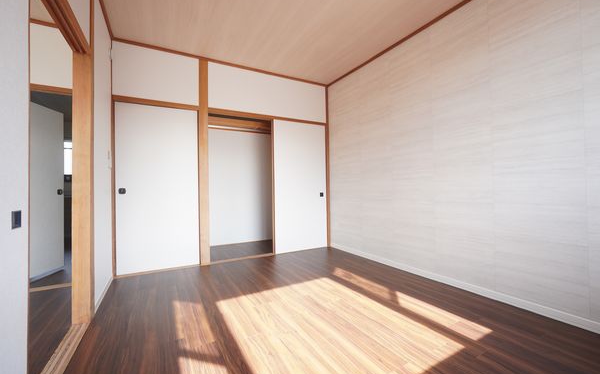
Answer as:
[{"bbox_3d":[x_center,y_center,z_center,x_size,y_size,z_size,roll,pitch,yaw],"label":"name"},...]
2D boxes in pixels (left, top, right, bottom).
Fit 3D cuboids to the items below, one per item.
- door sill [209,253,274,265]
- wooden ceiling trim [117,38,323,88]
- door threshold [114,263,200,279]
[{"bbox_3d":[-0.697,0.886,3.106,0.813,0.020,0.055,-1,-1,-29],"label":"door sill"},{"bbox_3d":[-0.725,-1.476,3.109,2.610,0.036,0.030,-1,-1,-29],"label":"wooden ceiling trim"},{"bbox_3d":[-1.517,0.911,2.724,0.804,0.019,0.070,-1,0,-29],"label":"door threshold"}]

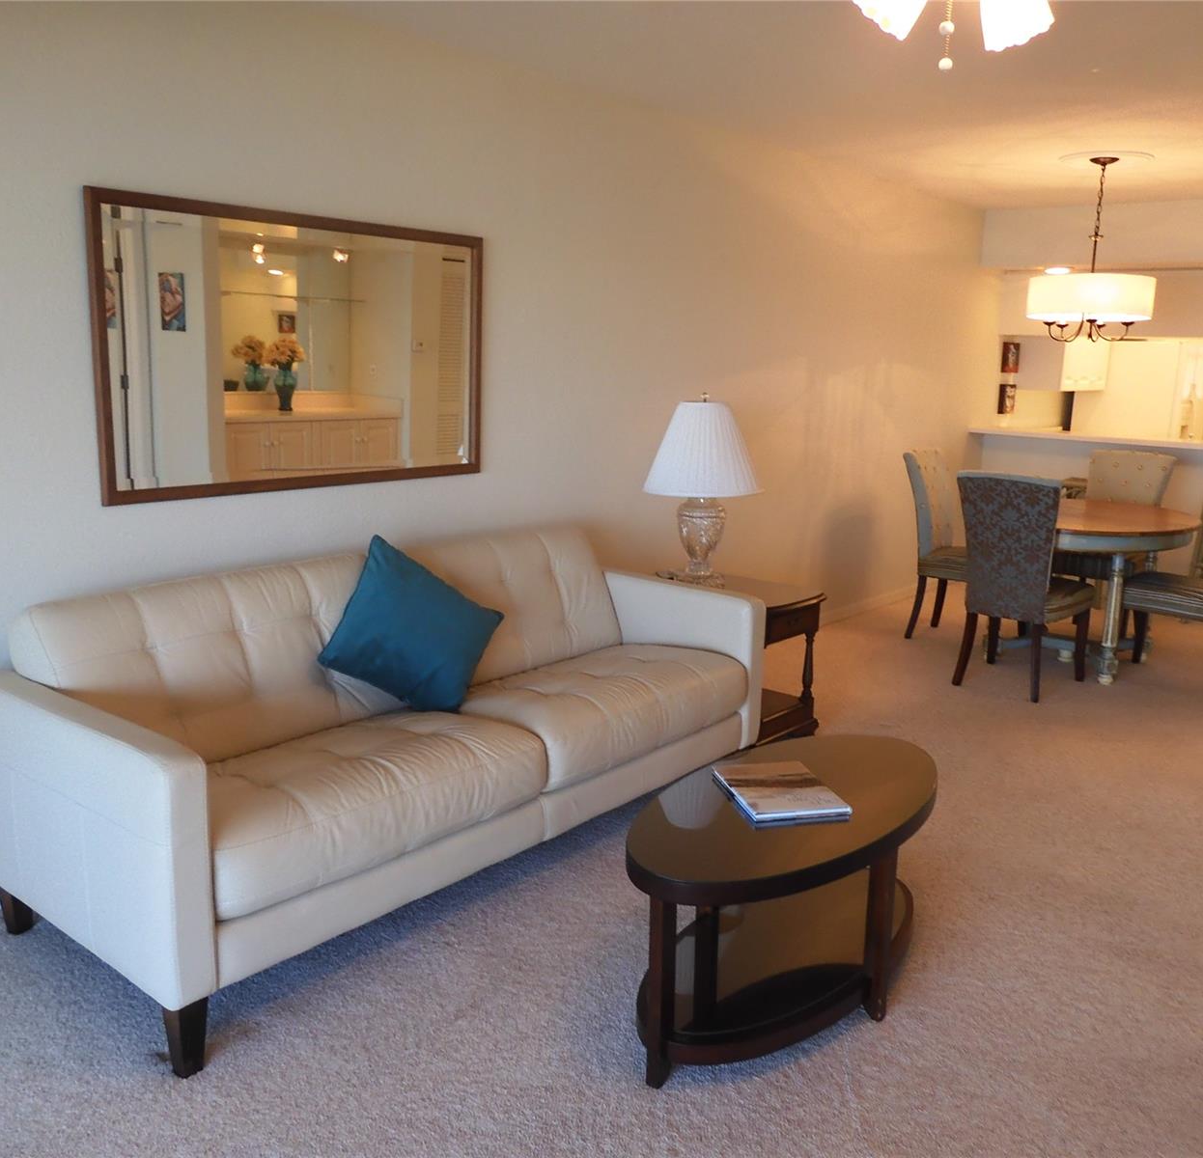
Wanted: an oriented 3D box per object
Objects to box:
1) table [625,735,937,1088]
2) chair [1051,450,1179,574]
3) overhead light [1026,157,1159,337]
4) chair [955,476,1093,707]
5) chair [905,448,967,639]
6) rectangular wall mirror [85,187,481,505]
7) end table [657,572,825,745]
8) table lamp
[{"bbox_3d":[0.451,0.749,2.607,0.513,0.469,1.091,12,15,39],"label":"table"},{"bbox_3d":[2.852,-0.182,6.067,0.462,0.998,0.663,12,15,39],"label":"chair"},{"bbox_3d":[2.418,-1.595,5.209,0.620,0.843,0.620,12,15,39],"label":"overhead light"},{"bbox_3d":[1.979,0.014,5.018,0.462,0.998,0.678,12,15,39],"label":"chair"},{"bbox_3d":[1.985,-0.154,5.822,0.663,0.998,0.454,12,15,39],"label":"chair"},{"bbox_3d":[-0.877,-0.693,3.313,0.035,0.820,1.378,12,15,39],"label":"rectangular wall mirror"},{"bbox_3d":[0.439,0.334,4.282,0.730,0.592,0.566,12,15,39],"label":"end table"},{"bbox_3d":[0.409,-0.365,4.359,0.477,0.755,0.477,1,12,0],"label":"table lamp"}]

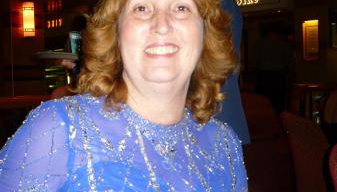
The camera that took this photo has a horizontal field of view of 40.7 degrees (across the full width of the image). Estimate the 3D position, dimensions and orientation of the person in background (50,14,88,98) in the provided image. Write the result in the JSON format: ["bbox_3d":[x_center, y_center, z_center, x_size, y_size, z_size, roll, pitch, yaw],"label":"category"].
[{"bbox_3d":[-0.830,0.020,4.300,0.450,1.580,0.500,-1,3,-6],"label":"person in background"}]

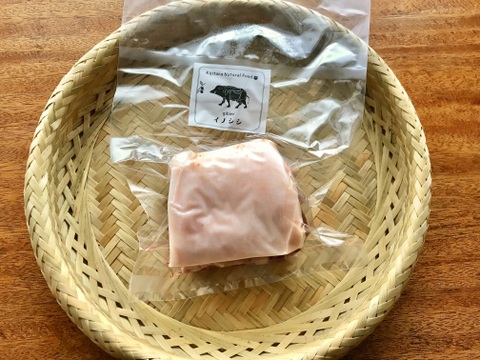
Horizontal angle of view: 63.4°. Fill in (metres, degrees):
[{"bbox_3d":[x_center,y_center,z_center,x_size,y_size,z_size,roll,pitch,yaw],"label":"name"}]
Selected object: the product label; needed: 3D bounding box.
[{"bbox_3d":[-0.008,-0.068,0.319,0.063,0.003,0.059,5,72,-2],"label":"product label"}]

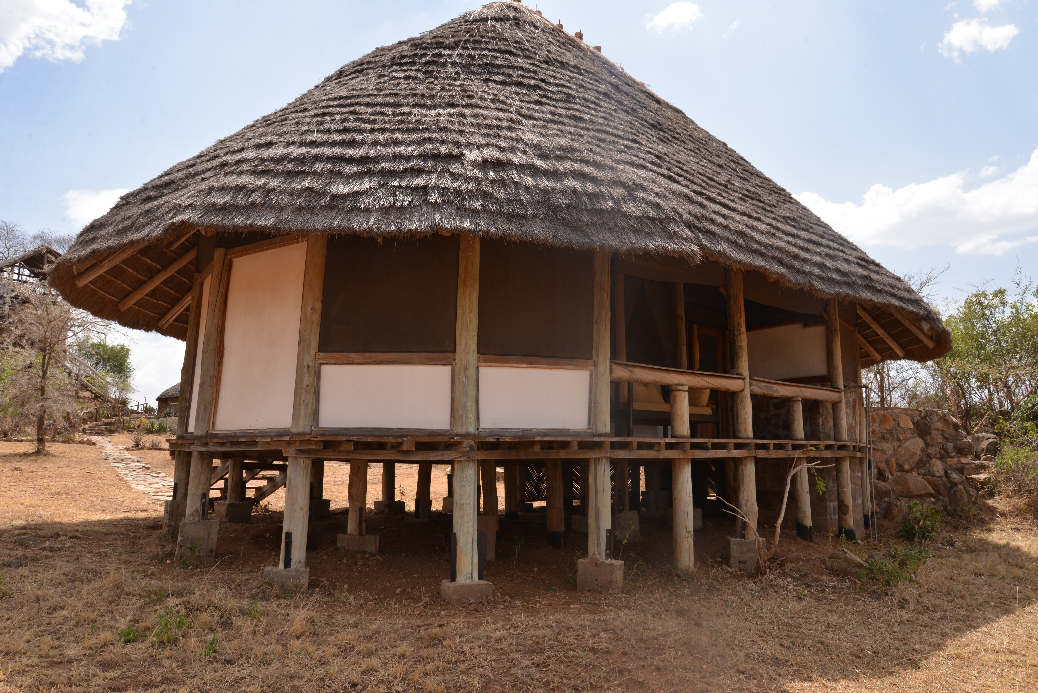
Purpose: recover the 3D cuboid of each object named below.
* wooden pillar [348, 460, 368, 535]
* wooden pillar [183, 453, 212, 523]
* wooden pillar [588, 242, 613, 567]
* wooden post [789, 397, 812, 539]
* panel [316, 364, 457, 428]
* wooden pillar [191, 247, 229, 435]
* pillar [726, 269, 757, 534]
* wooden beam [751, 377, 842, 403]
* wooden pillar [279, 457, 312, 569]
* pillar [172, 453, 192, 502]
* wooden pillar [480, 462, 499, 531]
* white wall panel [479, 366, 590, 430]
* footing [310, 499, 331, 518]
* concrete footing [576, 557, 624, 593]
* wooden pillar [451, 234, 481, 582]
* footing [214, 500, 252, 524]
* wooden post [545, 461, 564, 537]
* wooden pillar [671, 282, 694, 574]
[{"bbox_3d":[-2.220,2.066,10.313,0.250,1.030,0.250,0,-8,0],"label":"wooden pillar"},{"bbox_3d":[-3.853,1.689,9.042,0.260,0.818,0.260,1,-8,0],"label":"wooden pillar"},{"bbox_3d":[0.974,0.612,8.849,0.250,3.692,0.250,1,-8,0],"label":"wooden pillar"},{"bbox_3d":[4.488,1.905,11.951,0.240,2.170,0.240,-1,-8,0],"label":"wooden post"},{"bbox_3d":[-1.519,0.577,8.546,1.517,0.729,0.050,0,-8,0],"label":"panel"},{"bbox_3d":[-3.811,-0.085,9.290,0.210,2.338,0.210,2,-8,0],"label":"wooden pillar"},{"bbox_3d":[3.185,0.753,10.733,0.270,3.863,0.270,0,-8,0],"label":"pillar"},{"bbox_3d":[4.501,0.720,11.963,0.210,0.220,3.275,-8,-11,44],"label":"wooden beam"},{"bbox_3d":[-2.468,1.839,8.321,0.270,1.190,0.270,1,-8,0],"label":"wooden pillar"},{"bbox_3d":[-4.653,1.809,10.399,0.250,0.676,0.250,-1,-8,0],"label":"pillar"},{"bbox_3d":[-0.483,2.491,12.572,0.250,1.123,0.250,-3,-8,0],"label":"wooden pillar"},{"bbox_3d":[0.196,0.625,8.907,1.403,0.716,0.050,3,-9,-19],"label":"white wall panel"},{"bbox_3d":[-3.661,2.954,13.621,0.480,0.330,0.480,3,-8,-20],"label":"footing"},{"bbox_3d":[0.967,2.683,8.855,0.460,0.357,0.460,-3,-9,21],"label":"concrete footing"},{"bbox_3d":[-0.554,0.585,8.274,0.260,3.864,0.260,0,-8,0],"label":"wooden pillar"},{"bbox_3d":[-4.697,2.715,12.336,0.470,0.340,0.470,-7,-11,39],"label":"footing"},{"bbox_3d":[0.512,2.177,10.697,0.250,1.113,0.250,-1,-8,0],"label":"wooden post"},{"bbox_3d":[2.097,1.007,9.674,0.260,3.716,0.260,1,-8,0],"label":"wooden pillar"}]

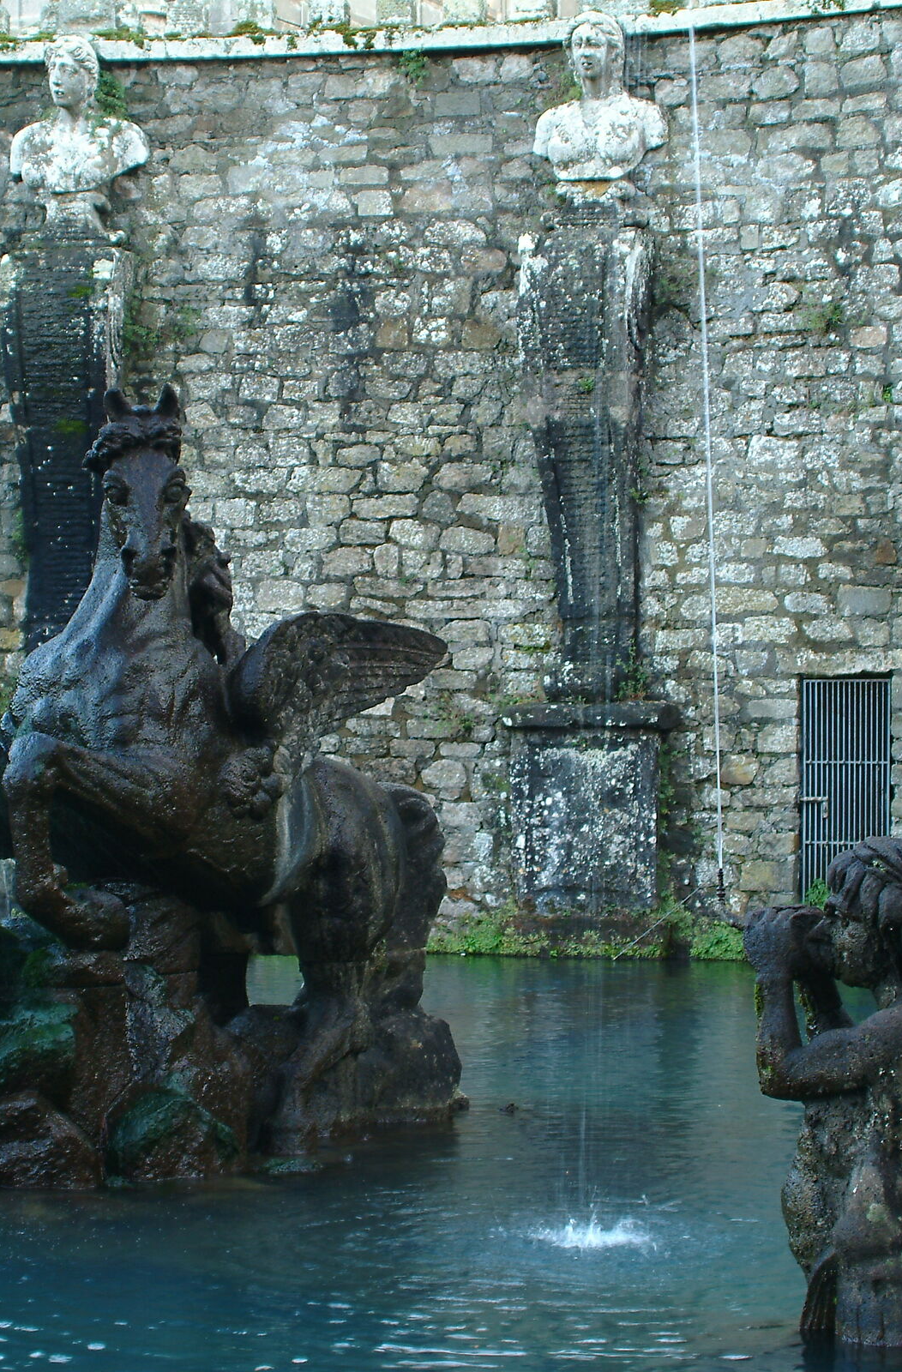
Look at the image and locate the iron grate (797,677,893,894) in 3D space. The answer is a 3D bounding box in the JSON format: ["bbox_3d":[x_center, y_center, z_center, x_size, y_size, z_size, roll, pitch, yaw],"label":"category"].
[{"bbox_3d":[2.100,0.565,15.800,0.500,1.200,0.060,0,0,18],"label":"iron grate"}]

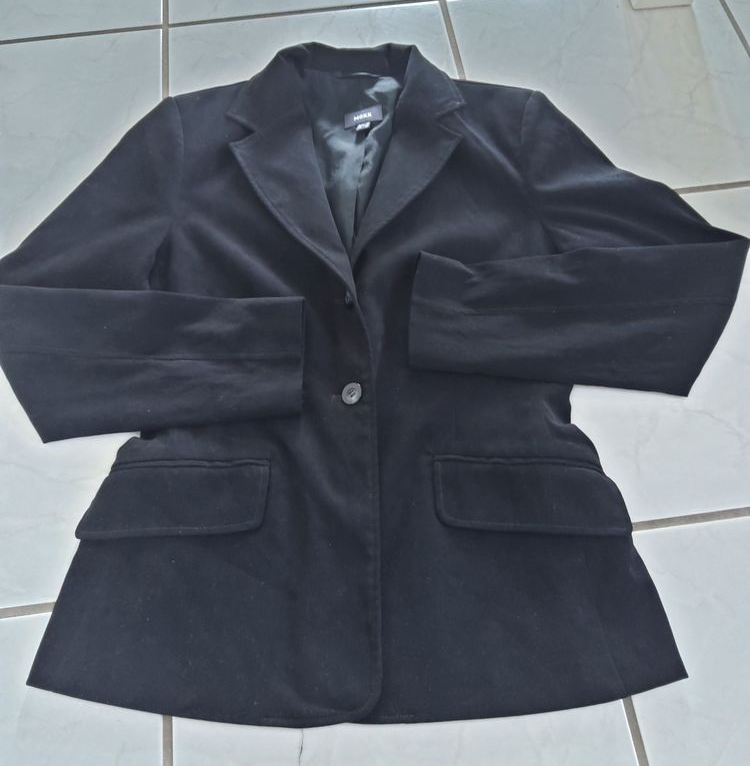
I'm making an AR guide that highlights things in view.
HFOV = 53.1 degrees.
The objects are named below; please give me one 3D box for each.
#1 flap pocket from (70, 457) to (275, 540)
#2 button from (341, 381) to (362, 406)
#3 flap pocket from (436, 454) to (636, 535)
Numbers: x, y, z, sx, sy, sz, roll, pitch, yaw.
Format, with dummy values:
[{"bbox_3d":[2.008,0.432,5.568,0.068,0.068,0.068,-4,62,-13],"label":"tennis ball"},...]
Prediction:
[{"bbox_3d":[-0.162,0.092,0.604,0.155,0.018,0.063,-3,65,6],"label":"flap pocket"},{"bbox_3d":[-0.020,0.009,0.633,0.019,0.004,0.019,0,63,1],"label":"button"},{"bbox_3d":[0.125,0.090,0.600,0.158,0.018,0.061,3,64,-4],"label":"flap pocket"}]

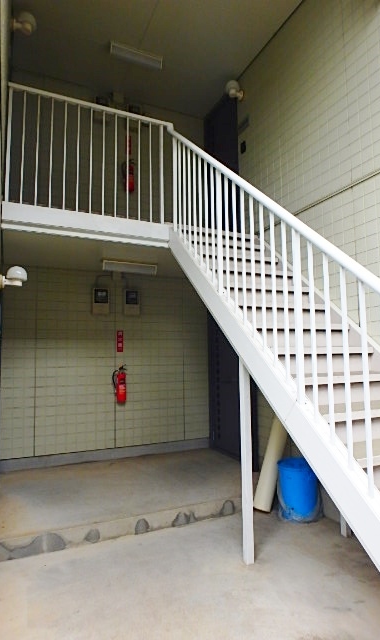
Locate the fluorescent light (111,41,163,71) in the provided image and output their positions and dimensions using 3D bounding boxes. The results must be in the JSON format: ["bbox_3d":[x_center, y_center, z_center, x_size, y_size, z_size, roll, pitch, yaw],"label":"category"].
[{"bbox_3d":[-0.611,-3.037,4.469,0.600,0.080,0.080,2,-6,-25],"label":"fluorescent light"}]

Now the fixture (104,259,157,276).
[{"bbox_3d":[-0.695,-0.609,4.523,0.634,0.080,0.080,2,-6,-25],"label":"fixture"}]

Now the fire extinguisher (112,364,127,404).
[{"bbox_3d":[-0.861,0.793,4.774,0.178,0.487,0.150,2,-6,-25],"label":"fire extinguisher"}]

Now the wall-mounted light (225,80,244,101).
[{"bbox_3d":[0.565,-2.889,4.885,0.230,0.200,0.175,2,-6,-24],"label":"wall-mounted light"}]

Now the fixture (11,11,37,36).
[{"bbox_3d":[-1.560,-2.783,3.649,0.205,0.205,0.170,2,-6,-25],"label":"fixture"}]

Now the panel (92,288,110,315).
[{"bbox_3d":[-1.095,-0.228,4.795,0.180,0.300,0.140,2,-6,-25],"label":"panel"}]

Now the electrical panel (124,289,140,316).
[{"bbox_3d":[-0.735,-0.219,4.965,0.180,0.300,0.140,2,-6,-25],"label":"electrical panel"}]

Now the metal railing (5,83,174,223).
[{"bbox_3d":[-0.899,-1.545,3.730,1.554,1.097,0.050,2,-6,-25],"label":"metal railing"}]

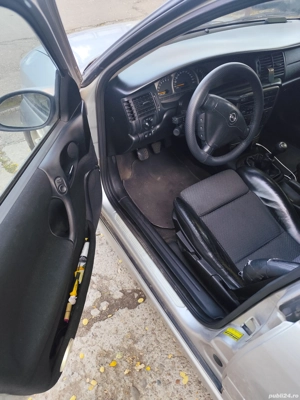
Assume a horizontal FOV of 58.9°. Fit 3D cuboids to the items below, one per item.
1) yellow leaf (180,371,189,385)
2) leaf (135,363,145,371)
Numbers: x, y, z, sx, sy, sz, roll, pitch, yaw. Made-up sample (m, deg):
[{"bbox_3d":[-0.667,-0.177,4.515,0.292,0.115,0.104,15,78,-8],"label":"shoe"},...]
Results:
[{"bbox_3d":[0.161,0.814,1.219,0.032,0.008,0.052,-10,51,-8],"label":"yellow leaf"},{"bbox_3d":[-0.050,0.776,1.248,0.043,0.010,0.035,-32,57,-24],"label":"leaf"}]

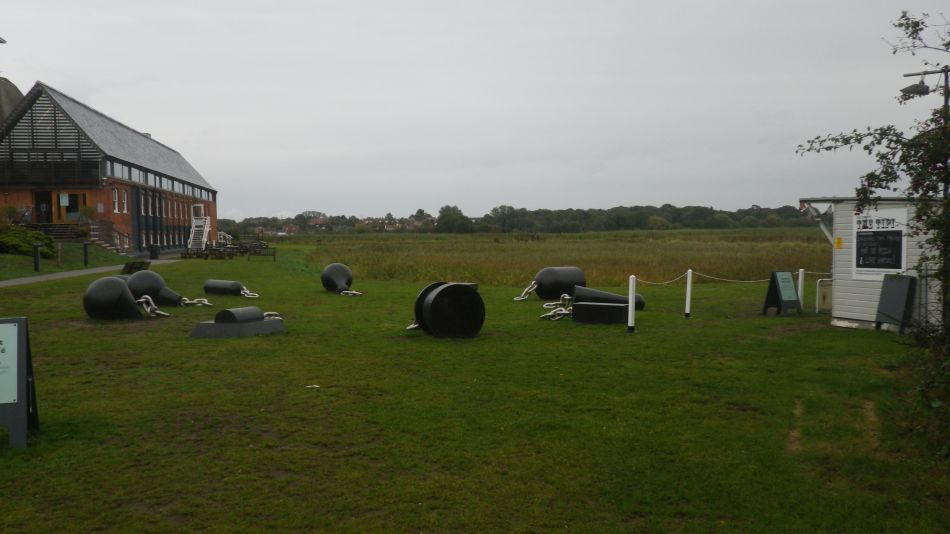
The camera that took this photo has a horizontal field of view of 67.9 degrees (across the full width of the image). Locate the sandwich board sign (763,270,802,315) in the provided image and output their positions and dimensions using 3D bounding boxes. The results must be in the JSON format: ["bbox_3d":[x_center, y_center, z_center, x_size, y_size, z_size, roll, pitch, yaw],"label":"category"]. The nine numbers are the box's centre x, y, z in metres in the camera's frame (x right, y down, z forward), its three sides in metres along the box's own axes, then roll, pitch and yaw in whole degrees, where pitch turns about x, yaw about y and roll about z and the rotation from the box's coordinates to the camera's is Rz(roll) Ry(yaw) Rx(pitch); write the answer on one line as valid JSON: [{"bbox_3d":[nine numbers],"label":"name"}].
[{"bbox_3d":[6.344,0.552,14.550,0.530,0.900,0.520,-2,4,-29],"label":"sandwich board sign"}]

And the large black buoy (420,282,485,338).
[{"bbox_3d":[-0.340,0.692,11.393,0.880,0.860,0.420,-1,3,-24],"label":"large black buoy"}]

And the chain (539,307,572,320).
[{"bbox_3d":[1.614,0.925,14.058,0.640,0.200,0.340,0,3,-6],"label":"chain"}]

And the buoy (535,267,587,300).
[{"bbox_3d":[2.170,0.407,17.900,1.280,0.820,0.820,0,3,0],"label":"buoy"}]

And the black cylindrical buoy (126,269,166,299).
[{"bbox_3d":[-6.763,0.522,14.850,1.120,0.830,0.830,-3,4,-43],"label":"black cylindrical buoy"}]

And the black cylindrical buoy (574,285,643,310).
[{"bbox_3d":[2.909,0.664,15.250,1.480,0.520,0.520,0,3,10],"label":"black cylindrical buoy"}]

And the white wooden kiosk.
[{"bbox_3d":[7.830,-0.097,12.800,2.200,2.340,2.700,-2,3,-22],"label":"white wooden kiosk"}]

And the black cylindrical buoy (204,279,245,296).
[{"bbox_3d":[-6.893,0.572,19.319,1.120,0.390,0.390,2,3,28],"label":"black cylindrical buoy"}]

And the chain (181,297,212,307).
[{"bbox_3d":[-6.150,0.812,15.600,0.720,0.190,0.260,-2,3,-27],"label":"chain"}]

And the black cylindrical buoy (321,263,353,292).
[{"bbox_3d":[-3.871,0.300,19.938,0.870,0.870,1.200,-1,3,-20],"label":"black cylindrical buoy"}]

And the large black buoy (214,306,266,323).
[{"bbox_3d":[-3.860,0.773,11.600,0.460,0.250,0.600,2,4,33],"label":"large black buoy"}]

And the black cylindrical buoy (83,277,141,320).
[{"bbox_3d":[-6.960,0.604,13.483,1.120,0.840,0.850,2,3,31],"label":"black cylindrical buoy"}]

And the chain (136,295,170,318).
[{"bbox_3d":[-6.246,0.790,13.700,0.680,0.430,0.320,-2,3,-23],"label":"chain"}]

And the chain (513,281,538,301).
[{"bbox_3d":[1.260,0.591,17.600,0.620,0.460,0.270,0,3,0],"label":"chain"}]

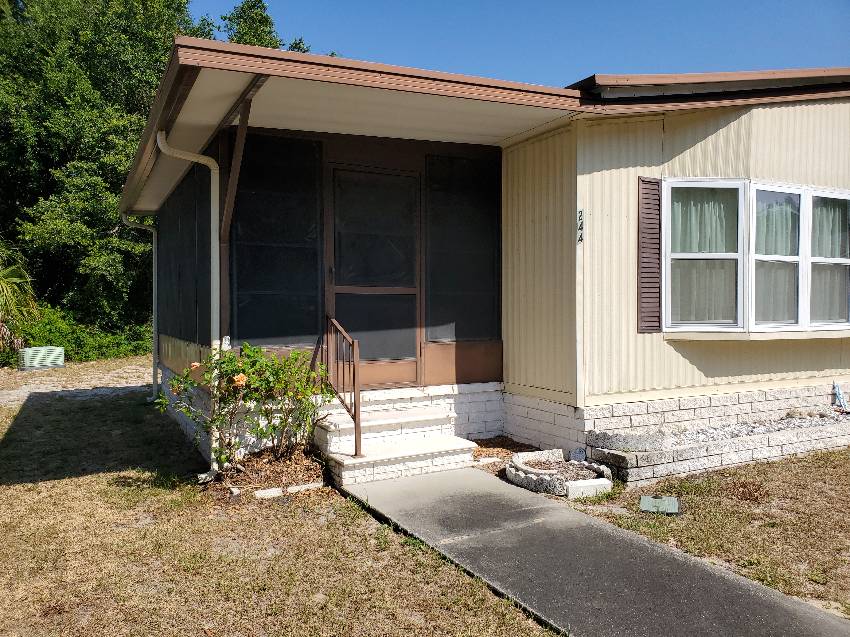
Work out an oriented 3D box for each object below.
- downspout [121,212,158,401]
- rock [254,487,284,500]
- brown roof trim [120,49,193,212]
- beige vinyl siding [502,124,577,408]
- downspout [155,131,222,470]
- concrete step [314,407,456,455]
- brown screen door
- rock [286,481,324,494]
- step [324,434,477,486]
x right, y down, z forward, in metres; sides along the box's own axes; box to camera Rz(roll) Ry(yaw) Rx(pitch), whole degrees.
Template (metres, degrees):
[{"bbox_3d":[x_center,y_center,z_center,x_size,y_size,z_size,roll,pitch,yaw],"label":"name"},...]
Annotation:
[{"bbox_3d":[-4.209,-0.156,9.426,0.495,2.727,0.091,0,1,-28],"label":"downspout"},{"bbox_3d":[-1.077,1.215,4.452,0.202,0.045,0.106,0,1,-28],"label":"rock"},{"bbox_3d":[-2.987,-1.599,6.720,0.141,0.212,6.212,0,1,-28],"label":"brown roof trim"},{"bbox_3d":[1.095,-0.475,6.136,0.061,2.505,1.121,0,1,-28],"label":"beige vinyl siding"},{"bbox_3d":[-1.884,-0.116,5.092,0.495,2.722,0.091,0,1,-28],"label":"downspout"},{"bbox_3d":[-0.380,0.971,5.628,1.202,0.207,0.646,0,1,-28],"label":"concrete step"},{"bbox_3d":[-0.465,-0.341,5.942,0.955,2.015,0.051,0,1,-28],"label":"brown screen door"},{"bbox_3d":[-0.863,1.214,4.618,0.283,0.038,0.086,0,1,-28],"label":"rock"},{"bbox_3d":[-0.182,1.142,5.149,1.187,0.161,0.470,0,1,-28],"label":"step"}]

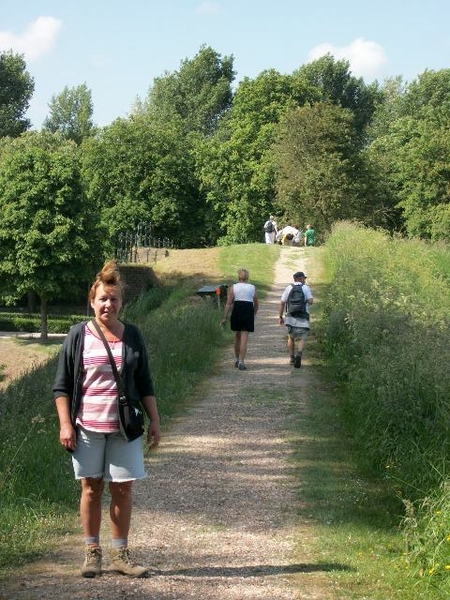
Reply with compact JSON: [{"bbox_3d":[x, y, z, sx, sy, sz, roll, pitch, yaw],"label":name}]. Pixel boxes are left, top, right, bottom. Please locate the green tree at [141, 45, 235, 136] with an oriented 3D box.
[{"bbox_3d":[-2.800,-9.900,125.000,8.000,18.500,7.800,0,1,0],"label":"green tree"}]

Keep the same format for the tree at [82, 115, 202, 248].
[{"bbox_3d":[-4.700,-5.600,95.000,7.200,10.000,7.000,0,1,0],"label":"tree"}]

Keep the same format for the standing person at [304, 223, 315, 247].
[{"bbox_3d":[3.700,-2.440,73.000,0.520,1.700,0.360,0,1,-10],"label":"standing person"}]

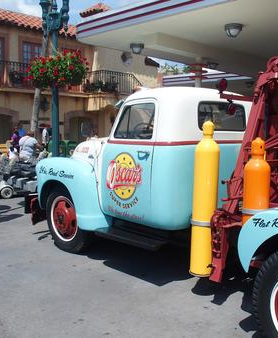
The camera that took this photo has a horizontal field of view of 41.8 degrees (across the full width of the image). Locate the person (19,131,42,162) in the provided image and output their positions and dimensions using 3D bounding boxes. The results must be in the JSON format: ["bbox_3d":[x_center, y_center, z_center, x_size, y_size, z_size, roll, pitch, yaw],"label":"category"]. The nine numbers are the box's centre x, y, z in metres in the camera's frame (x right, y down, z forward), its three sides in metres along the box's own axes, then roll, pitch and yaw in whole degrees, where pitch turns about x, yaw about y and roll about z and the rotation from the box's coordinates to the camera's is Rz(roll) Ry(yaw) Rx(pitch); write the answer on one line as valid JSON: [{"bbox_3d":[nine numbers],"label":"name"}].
[{"bbox_3d":[-2.555,-0.173,8.444,0.800,1.370,0.550,-3,8,-30],"label":"person"}]

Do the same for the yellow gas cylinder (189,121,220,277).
[{"bbox_3d":[0.608,0.283,3.339,0.220,1.425,0.220,2,6,0],"label":"yellow gas cylinder"}]

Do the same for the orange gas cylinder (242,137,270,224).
[{"bbox_3d":[0.981,0.169,3.032,0.220,0.843,0.220,6,9,43],"label":"orange gas cylinder"}]

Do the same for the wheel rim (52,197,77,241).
[{"bbox_3d":[-0.959,0.661,4.886,0.590,0.590,0.170,7,9,43],"label":"wheel rim"}]

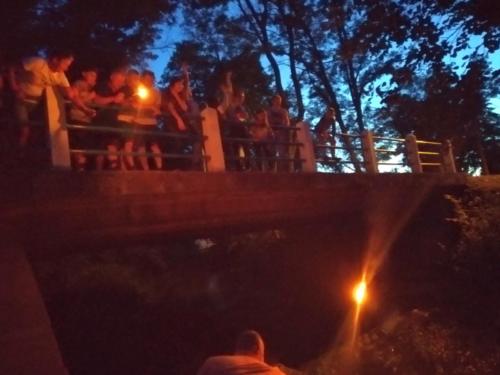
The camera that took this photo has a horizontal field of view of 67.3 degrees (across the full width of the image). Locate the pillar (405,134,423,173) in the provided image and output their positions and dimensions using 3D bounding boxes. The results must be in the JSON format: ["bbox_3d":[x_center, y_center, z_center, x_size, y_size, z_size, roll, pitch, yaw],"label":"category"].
[{"bbox_3d":[4.505,-0.897,10.289,0.200,1.040,0.200,-3,-7,-41],"label":"pillar"}]

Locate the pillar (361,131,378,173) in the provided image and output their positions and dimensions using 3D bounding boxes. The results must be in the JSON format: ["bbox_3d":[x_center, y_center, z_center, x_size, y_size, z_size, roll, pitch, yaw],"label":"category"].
[{"bbox_3d":[2.818,-0.812,8.837,0.200,1.010,0.200,-3,-7,-41],"label":"pillar"}]

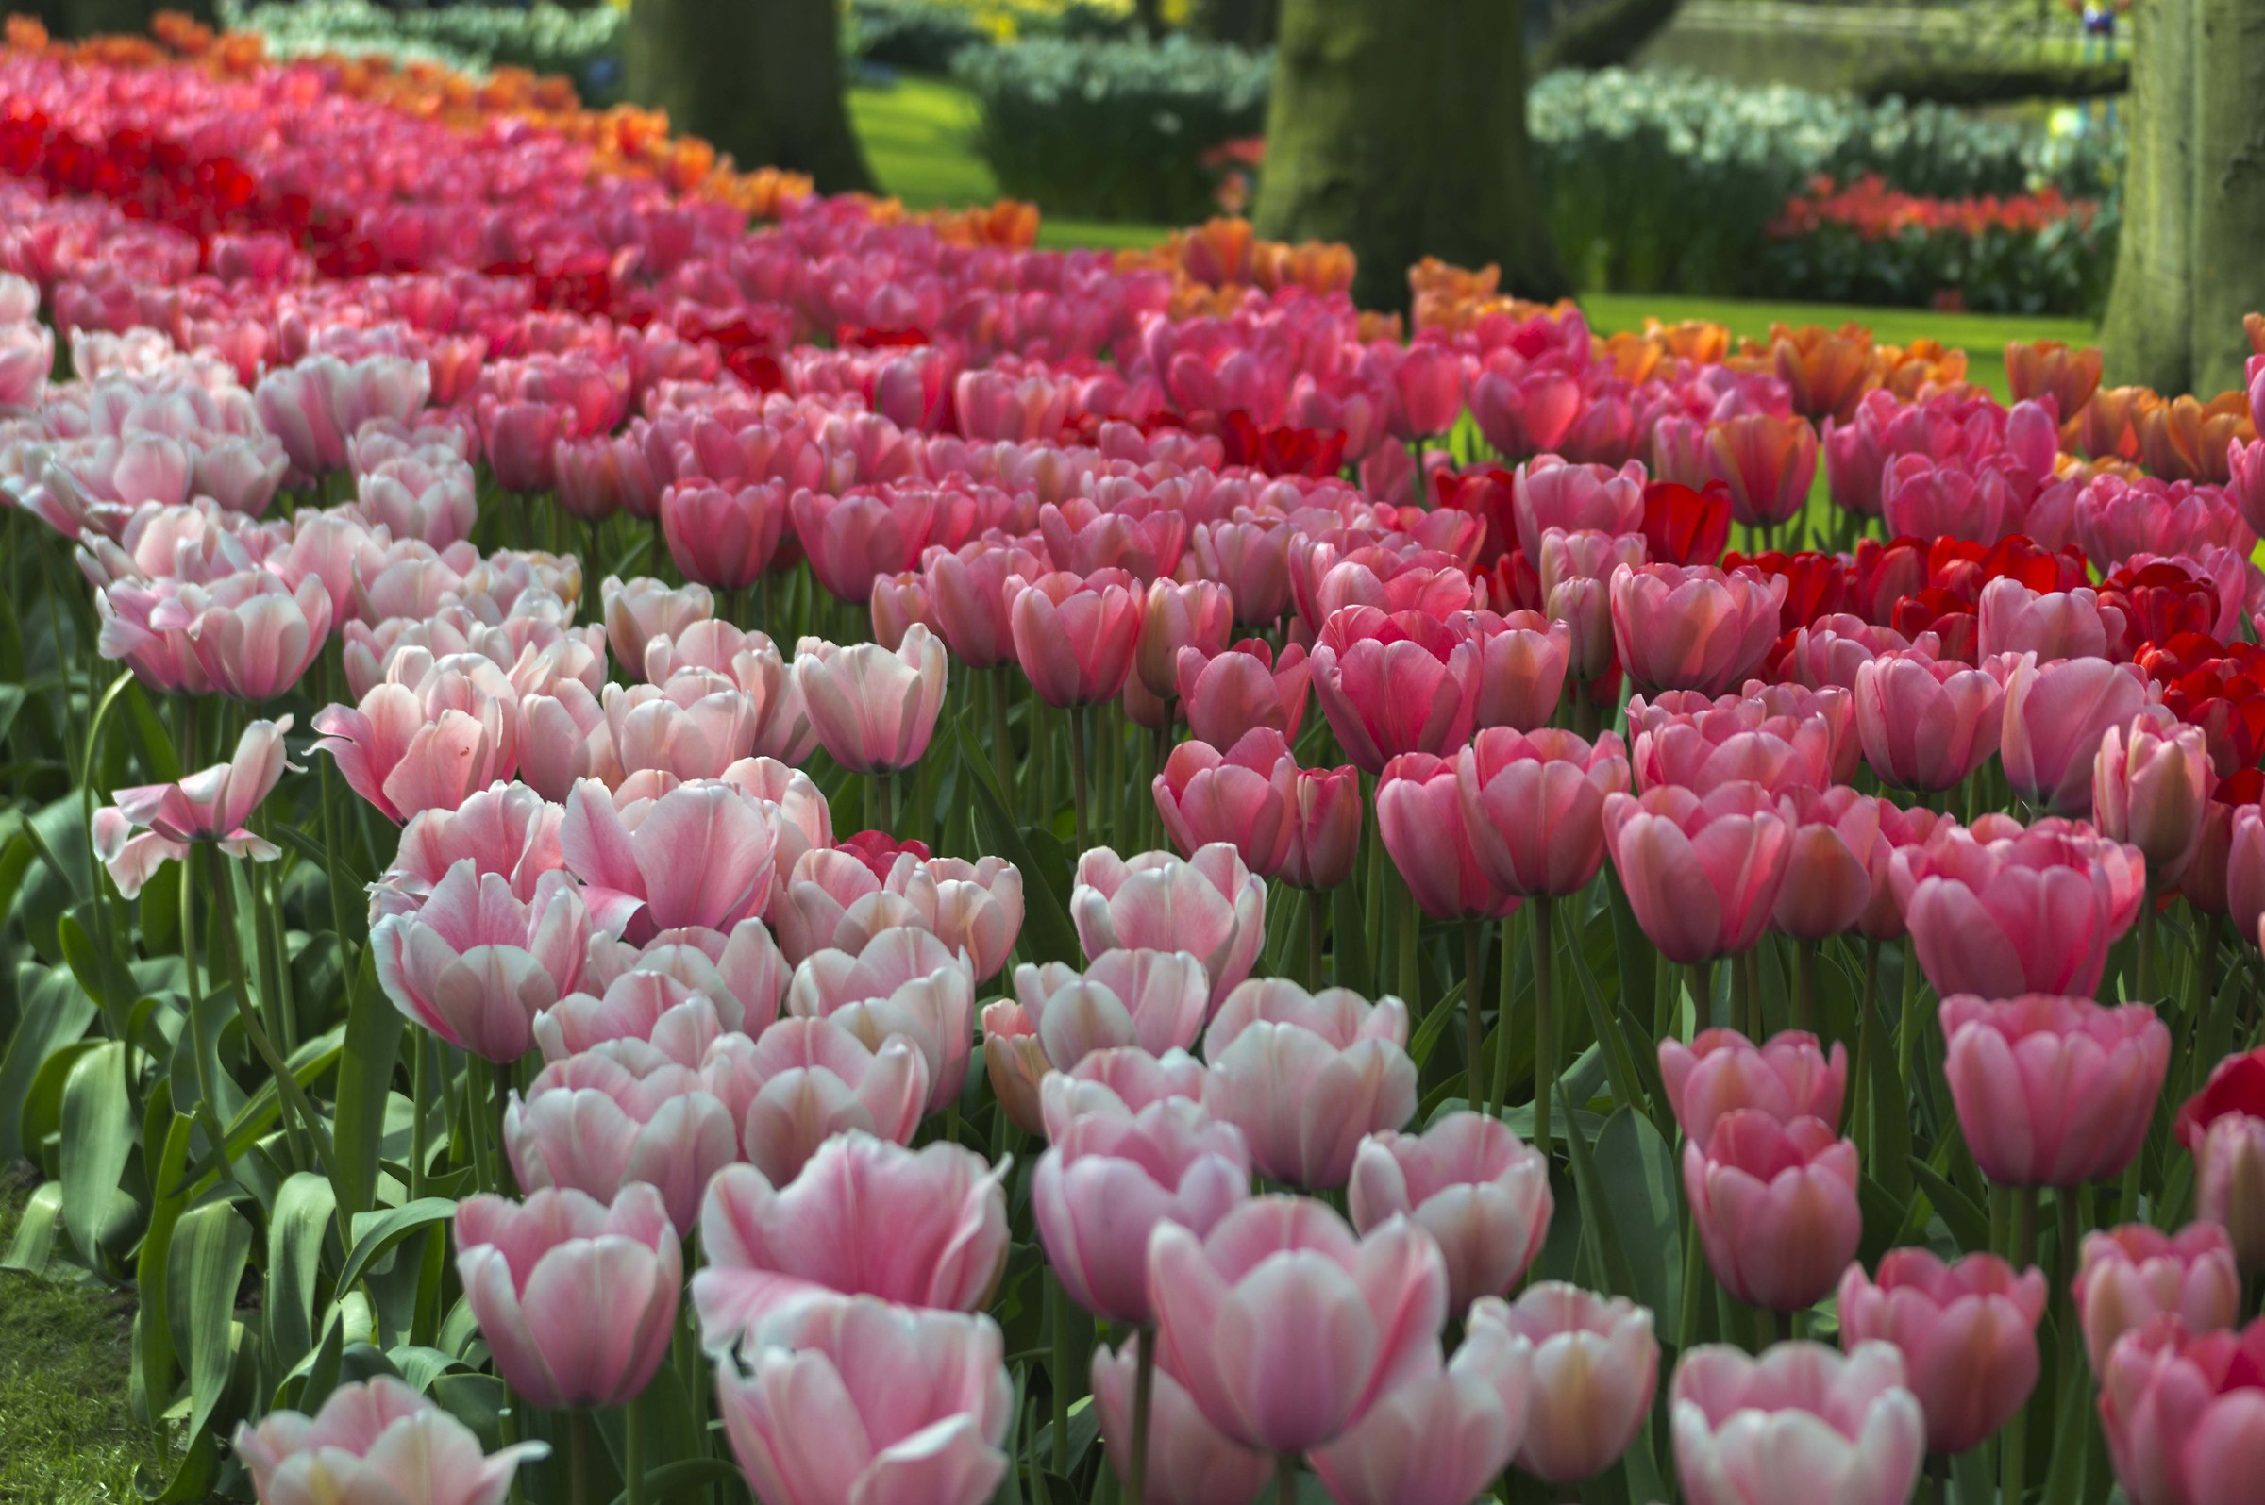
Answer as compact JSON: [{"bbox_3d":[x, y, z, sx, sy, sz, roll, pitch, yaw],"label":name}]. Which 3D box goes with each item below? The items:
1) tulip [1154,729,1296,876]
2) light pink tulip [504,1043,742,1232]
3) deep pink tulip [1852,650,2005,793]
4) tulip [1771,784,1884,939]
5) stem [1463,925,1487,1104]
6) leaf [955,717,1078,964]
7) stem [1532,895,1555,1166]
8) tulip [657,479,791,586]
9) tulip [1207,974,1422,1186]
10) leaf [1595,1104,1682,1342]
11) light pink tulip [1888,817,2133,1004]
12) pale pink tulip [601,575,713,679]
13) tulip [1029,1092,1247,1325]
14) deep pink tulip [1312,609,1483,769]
[{"bbox_3d":[0.043,0.023,2.360,0.065,0.063,0.063,0,11,0],"label":"tulip"},{"bbox_3d":[-0.168,0.129,1.690,0.076,0.060,0.074,0,10,0],"label":"light pink tulip"},{"bbox_3d":[0.384,-0.015,2.490,0.073,0.065,0.073,0,10,0],"label":"deep pink tulip"},{"bbox_3d":[0.357,0.057,2.650,0.060,0.075,0.060,0,11,0],"label":"tulip"},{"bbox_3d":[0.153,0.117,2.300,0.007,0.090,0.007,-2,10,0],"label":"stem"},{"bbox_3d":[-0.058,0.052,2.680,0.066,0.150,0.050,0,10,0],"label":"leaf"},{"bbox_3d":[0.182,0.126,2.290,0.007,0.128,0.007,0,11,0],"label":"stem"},{"bbox_3d":[-0.236,-0.127,2.980,0.074,0.060,0.071,0,11,0],"label":"tulip"},{"bbox_3d":[0.064,0.119,1.850,0.075,0.068,0.075,0,10,0],"label":"tulip"},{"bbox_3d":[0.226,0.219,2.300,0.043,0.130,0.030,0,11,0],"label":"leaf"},{"bbox_3d":[0.328,0.061,1.920,0.089,0.063,0.085,0,10,0],"label":"light pink tulip"},{"bbox_3d":[-0.252,-0.066,2.730,0.060,0.057,0.058,0,11,0],"label":"pale pink tulip"},{"bbox_3d":[0.003,0.153,1.720,0.071,0.069,0.071,0,10,0],"label":"tulip"},{"bbox_3d":[0.122,-0.029,2.420,0.081,0.072,0.079,0,10,0],"label":"deep pink tulip"}]

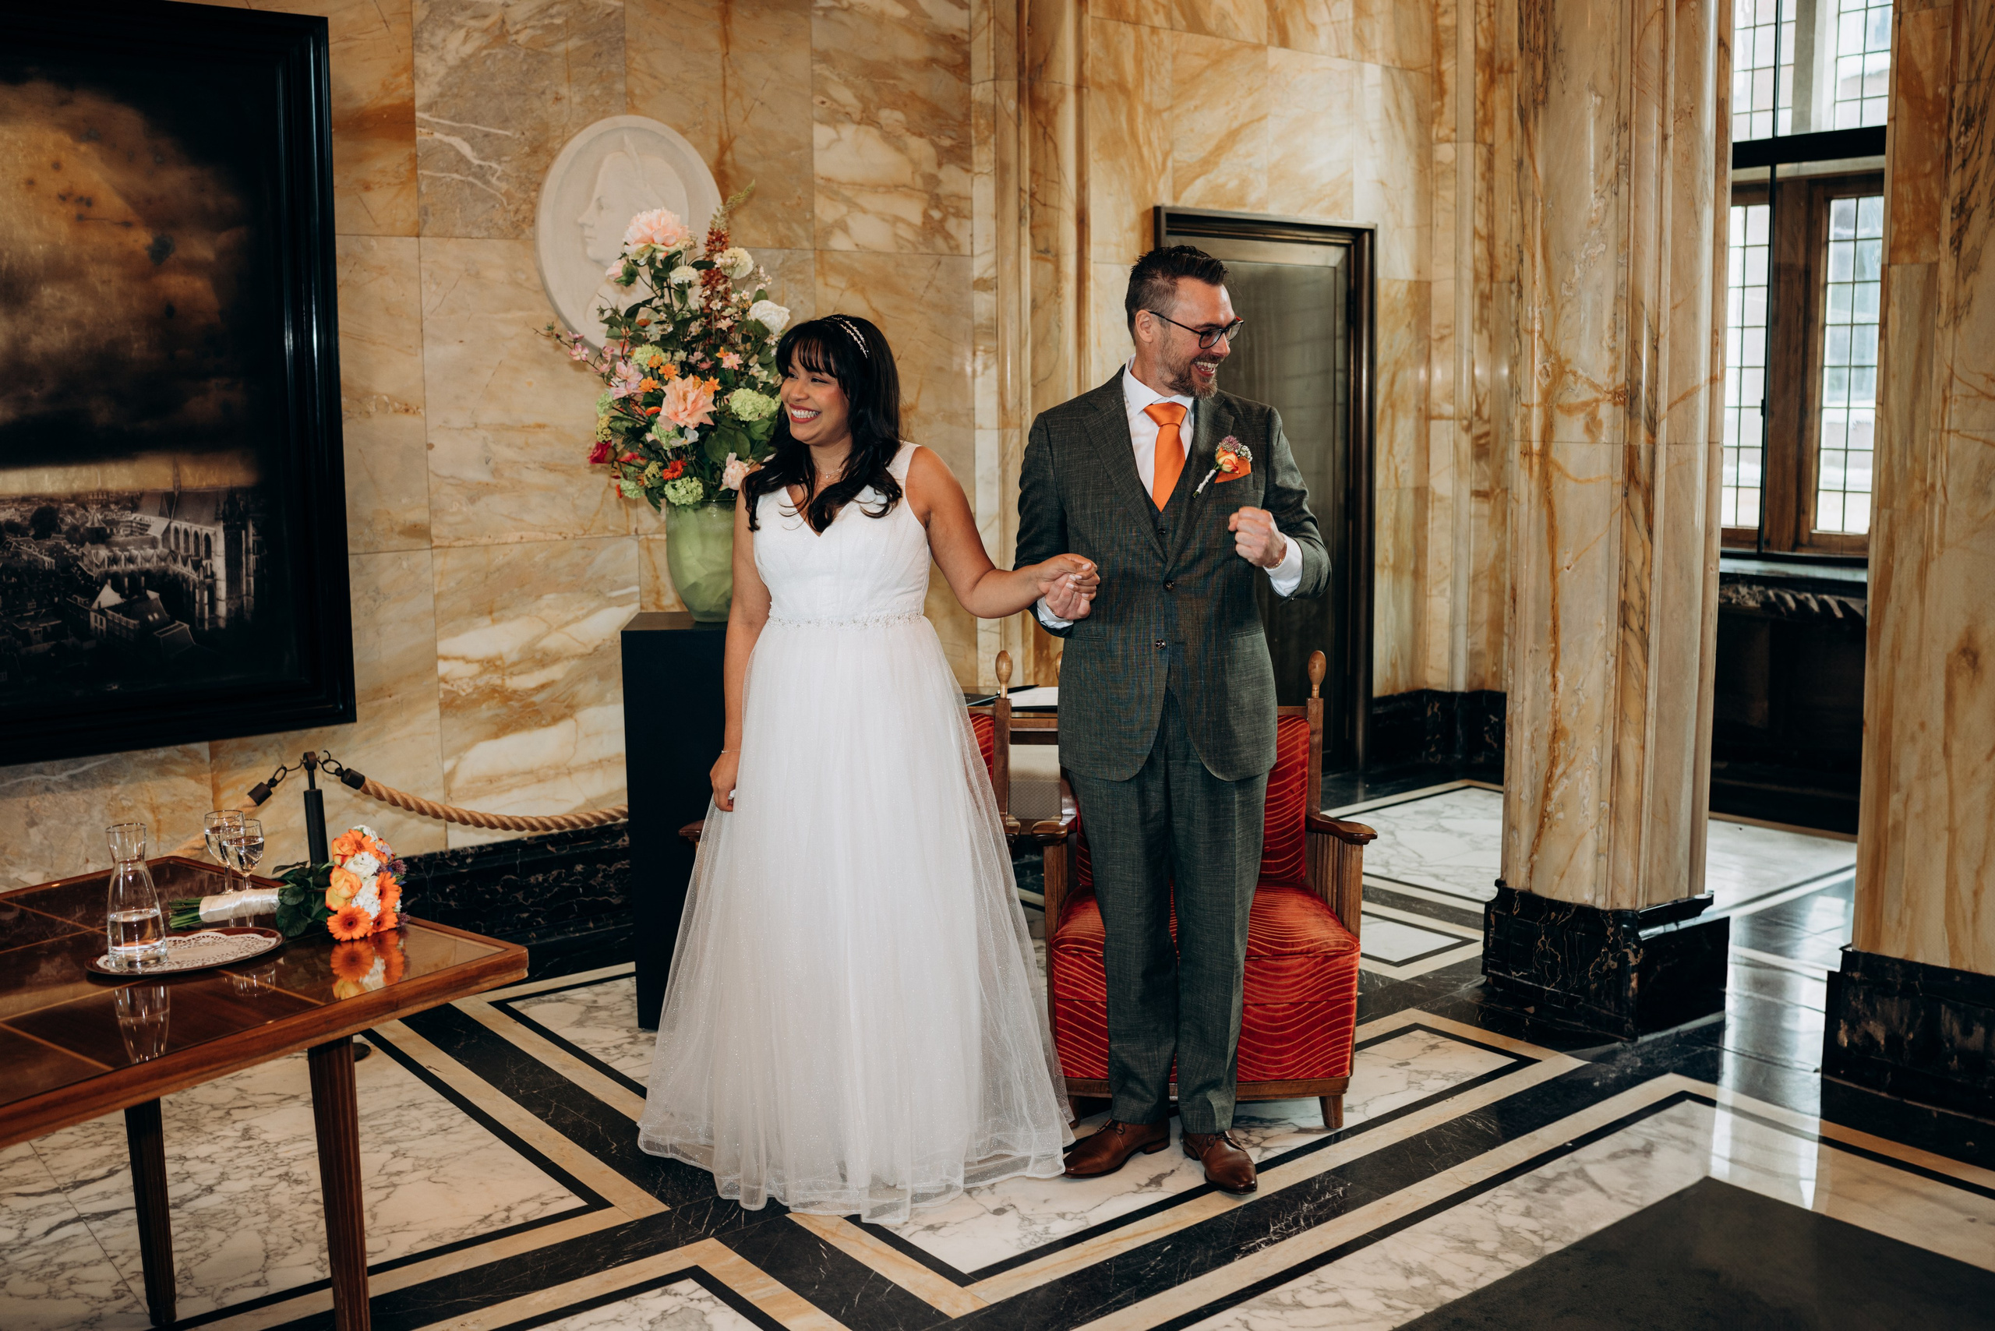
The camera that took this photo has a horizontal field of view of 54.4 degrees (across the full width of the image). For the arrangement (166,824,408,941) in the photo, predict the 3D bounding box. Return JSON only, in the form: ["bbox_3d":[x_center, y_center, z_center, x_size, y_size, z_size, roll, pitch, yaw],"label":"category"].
[{"bbox_3d":[-1.091,0.339,2.980,0.365,0.180,0.190,1,8,7],"label":"arrangement"}]

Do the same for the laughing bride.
[{"bbox_3d":[-0.268,0.171,3.872,0.940,1.715,0.690,2,9,18],"label":"laughing bride"}]

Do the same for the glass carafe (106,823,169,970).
[{"bbox_3d":[-1.253,0.329,2.808,0.089,0.194,0.089,-3,9,-17],"label":"glass carafe"}]

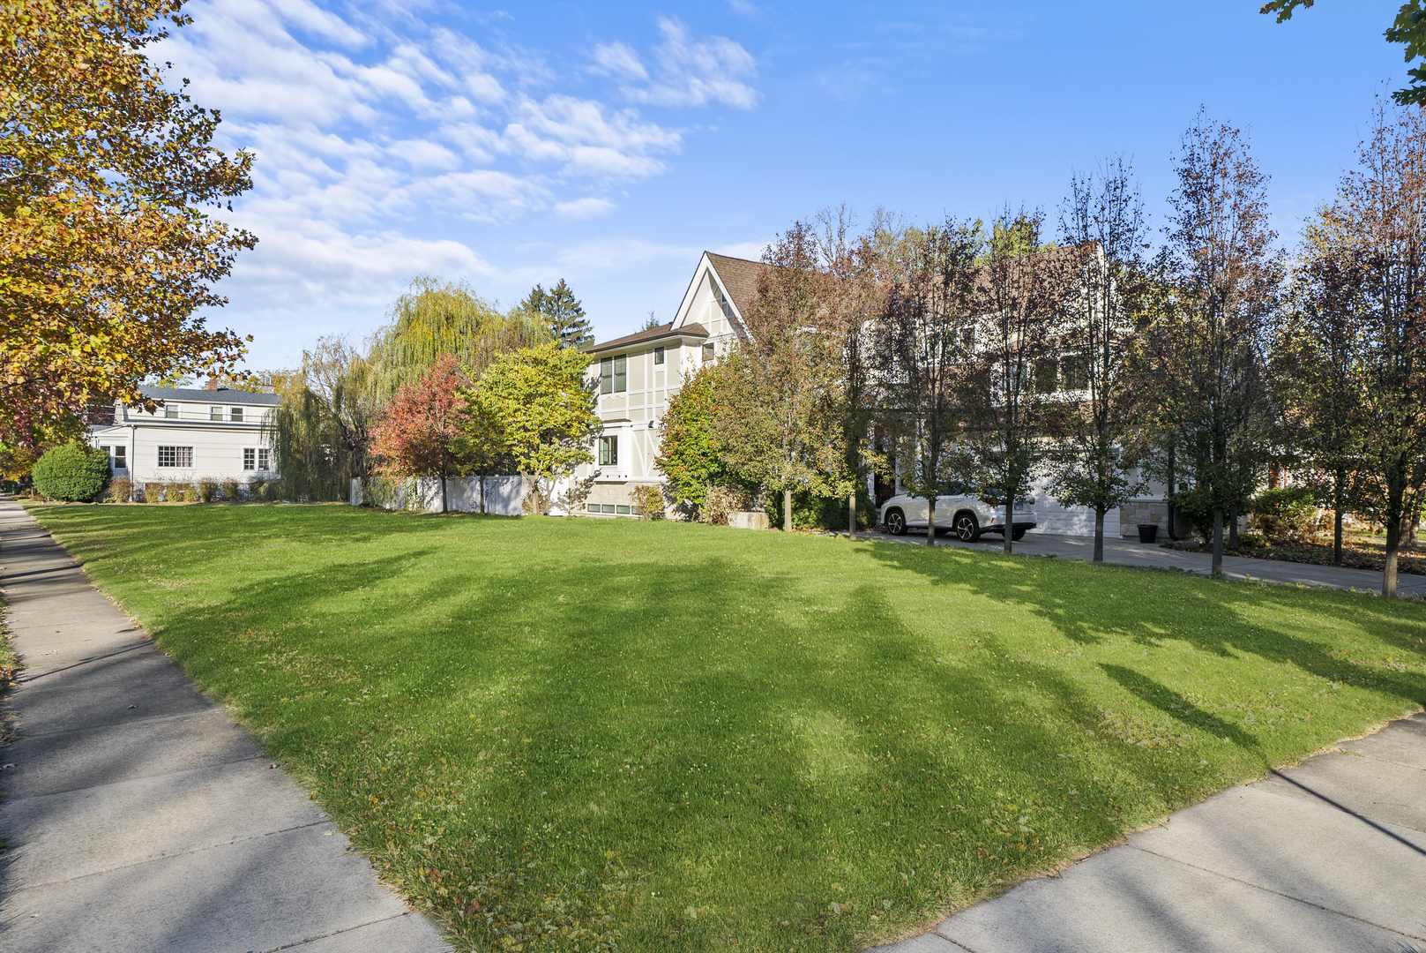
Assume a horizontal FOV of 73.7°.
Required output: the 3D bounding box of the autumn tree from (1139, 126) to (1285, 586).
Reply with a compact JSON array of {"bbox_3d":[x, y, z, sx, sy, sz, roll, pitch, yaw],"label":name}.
[{"bbox_3d":[9.392,-2.495,17.900,2.400,8.680,2.400,0,0,28],"label":"autumn tree"}]

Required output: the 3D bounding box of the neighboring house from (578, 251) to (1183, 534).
[{"bbox_3d":[6.900,-3.970,41.200,14.000,11.500,28.500,0,0,-38],"label":"neighboring house"}]

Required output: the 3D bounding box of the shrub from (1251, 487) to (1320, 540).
[{"bbox_3d":[16.555,1.063,27.500,1.800,1.550,1.600,0,0,31],"label":"shrub"}]

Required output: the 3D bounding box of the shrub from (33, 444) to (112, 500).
[{"bbox_3d":[-35.755,-0.279,53.000,3.750,3.290,3.700,0,0,-34],"label":"shrub"}]

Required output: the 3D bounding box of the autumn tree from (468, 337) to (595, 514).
[{"bbox_3d":[-8.365,-2.293,44.500,5.900,8.030,5.600,0,0,-11],"label":"autumn tree"}]

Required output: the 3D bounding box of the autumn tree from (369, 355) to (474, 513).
[{"bbox_3d":[-14.515,-2.133,47.300,5.000,7.810,5.000,0,0,-17],"label":"autumn tree"}]

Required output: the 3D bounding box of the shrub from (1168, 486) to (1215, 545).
[{"bbox_3d":[13.195,1.059,26.200,1.300,1.570,1.300,0,0,27],"label":"shrub"}]

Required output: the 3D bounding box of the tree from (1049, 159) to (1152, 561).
[{"bbox_3d":[8.425,-2.534,20.700,2.200,8.750,2.200,0,0,22],"label":"tree"}]

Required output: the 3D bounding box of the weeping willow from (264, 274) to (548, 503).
[{"bbox_3d":[-19.290,-5.552,60.000,16.500,14.050,13.000,0,0,-18],"label":"weeping willow"}]

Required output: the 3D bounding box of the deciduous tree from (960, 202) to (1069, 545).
[{"bbox_3d":[7.414,-2.357,23.400,2.500,8.500,2.500,0,0,18],"label":"deciduous tree"}]

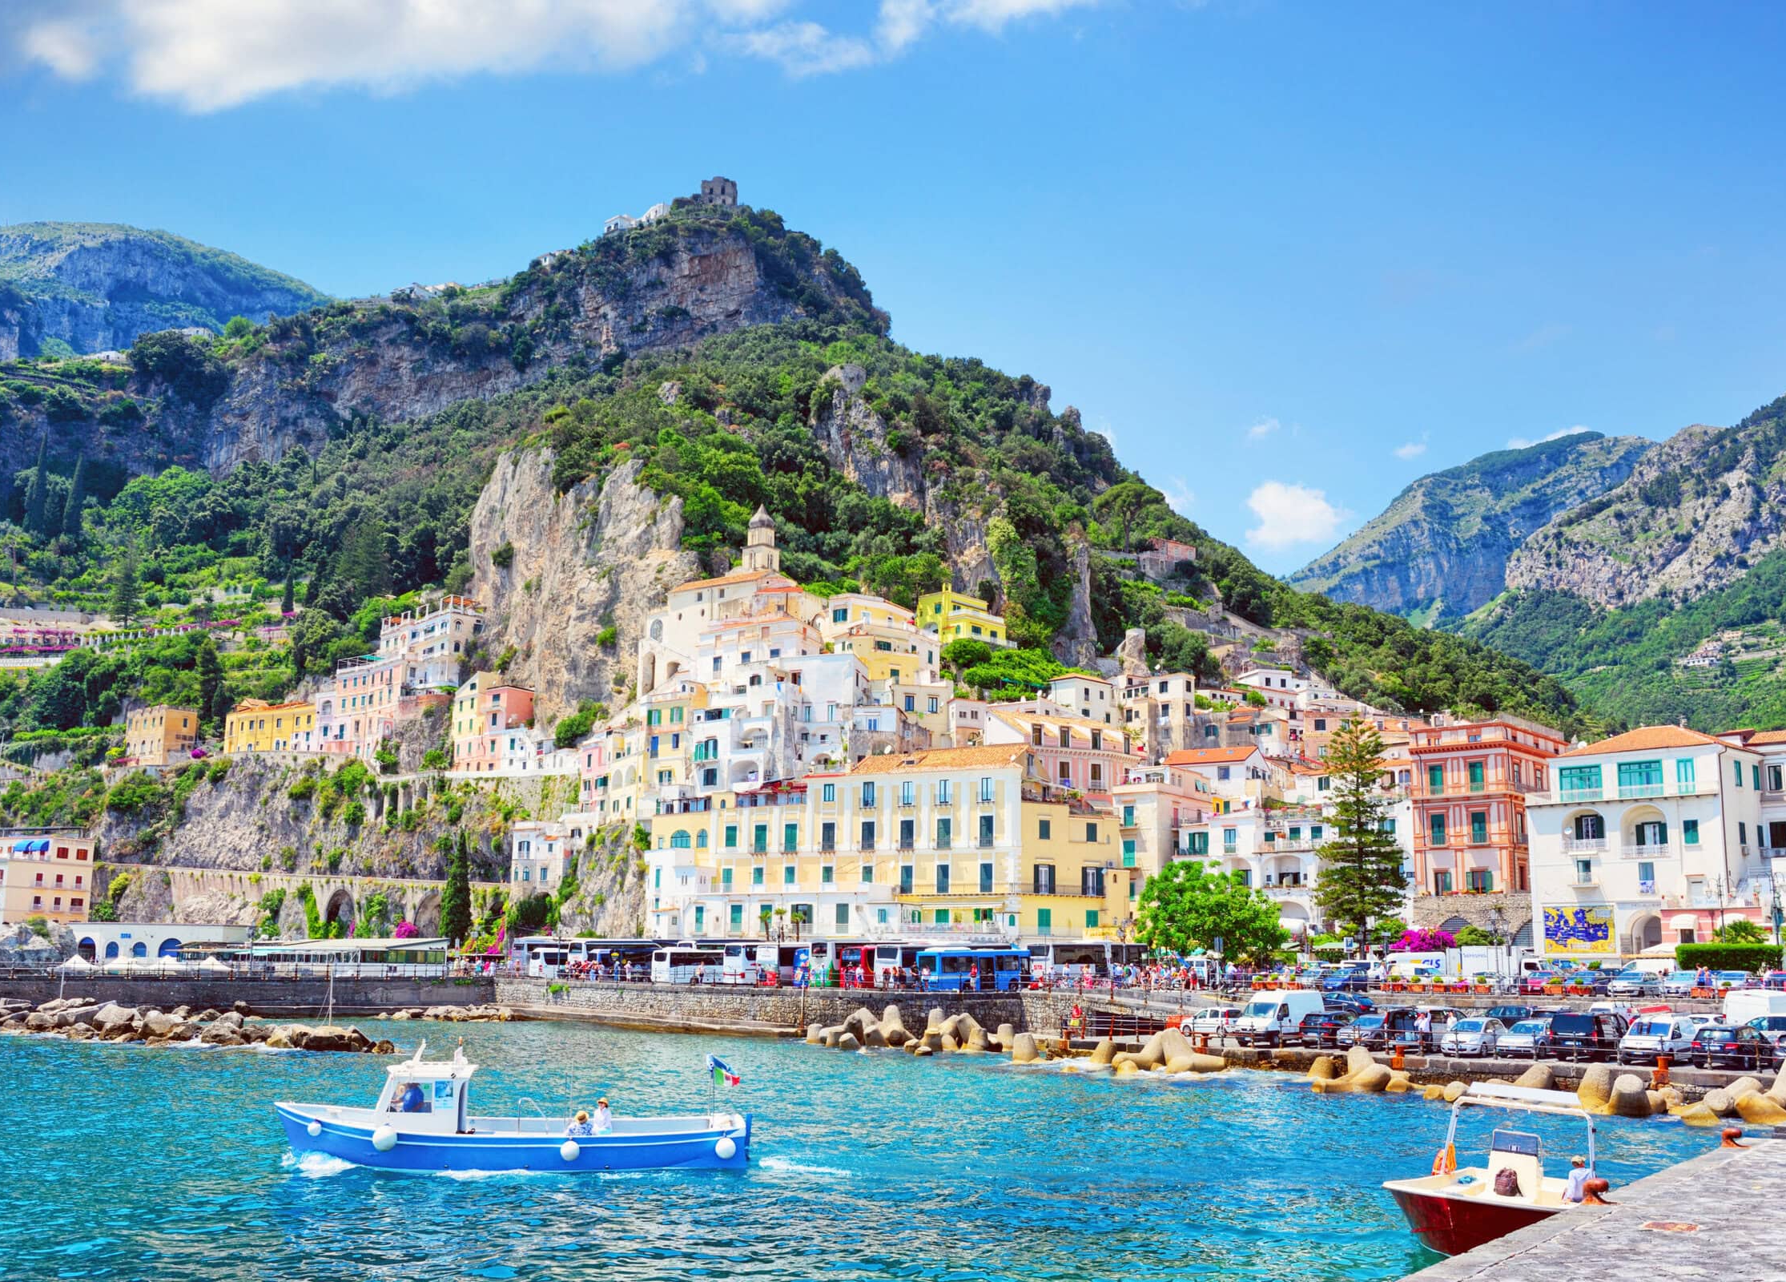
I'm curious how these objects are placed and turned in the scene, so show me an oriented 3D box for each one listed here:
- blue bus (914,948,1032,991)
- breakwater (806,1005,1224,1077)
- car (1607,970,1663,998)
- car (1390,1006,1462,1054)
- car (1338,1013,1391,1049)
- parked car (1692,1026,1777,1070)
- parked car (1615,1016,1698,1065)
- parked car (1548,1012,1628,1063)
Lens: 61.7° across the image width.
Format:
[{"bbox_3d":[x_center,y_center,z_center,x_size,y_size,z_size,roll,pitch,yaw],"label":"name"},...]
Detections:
[{"bbox_3d":[5.475,22.038,100.000,7.900,2.950,2.350,9,-14,-36],"label":"blue bus"},{"bbox_3d":[5.186,20.325,77.000,26.000,2.400,5.000,-11,-16,44],"label":"breakwater"},{"bbox_3d":[42.443,19.569,85.500,1.720,1.480,4.100,-11,-16,44],"label":"car"},{"bbox_3d":[23.524,17.073,65.831,1.880,1.860,4.750,-8,-14,37],"label":"car"},{"bbox_3d":[20.918,16.922,65.000,1.700,1.470,3.950,-10,-15,42],"label":"car"},{"bbox_3d":[32.141,15.437,56.894,4.350,1.460,1.770,11,-15,-43],"label":"parked car"},{"bbox_3d":[30.836,15.926,59.957,1.750,1.810,4.200,-10,-15,44],"label":"parked car"},{"bbox_3d":[27.785,15.754,59.800,1.900,1.870,4.750,-9,-15,40],"label":"parked car"}]

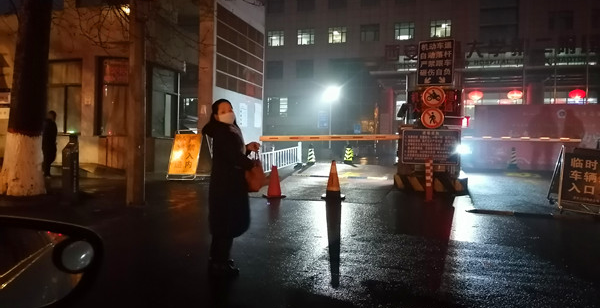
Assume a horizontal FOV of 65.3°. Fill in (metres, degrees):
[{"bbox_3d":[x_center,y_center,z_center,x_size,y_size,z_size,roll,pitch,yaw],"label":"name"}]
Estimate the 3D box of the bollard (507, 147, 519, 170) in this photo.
[{"bbox_3d":[7.454,0.158,16.400,0.380,0.760,0.380,1,0,0],"label":"bollard"}]

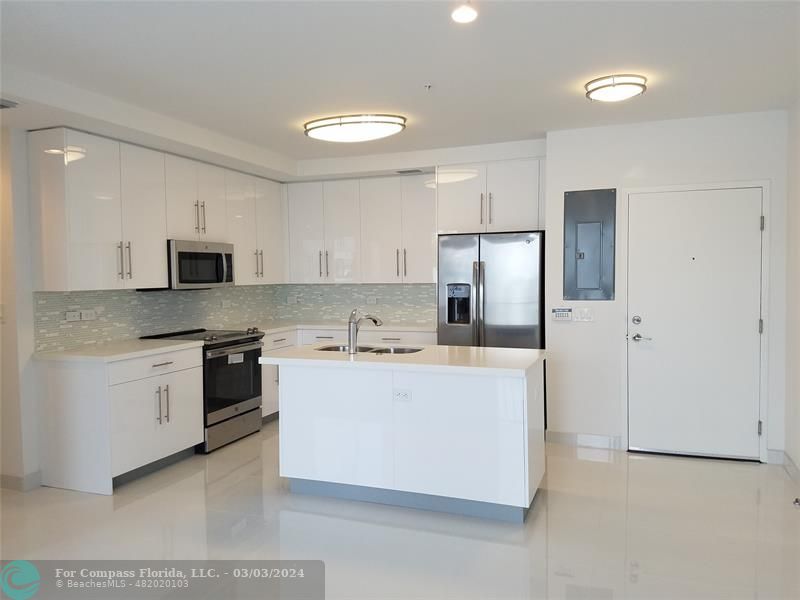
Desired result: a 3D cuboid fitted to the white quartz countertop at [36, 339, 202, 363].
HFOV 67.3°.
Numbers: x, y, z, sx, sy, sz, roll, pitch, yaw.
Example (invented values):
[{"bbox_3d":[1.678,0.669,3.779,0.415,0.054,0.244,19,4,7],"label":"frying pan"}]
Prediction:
[{"bbox_3d":[-2.020,0.365,4.423,0.650,0.036,0.949,0,2,21],"label":"white quartz countertop"}]

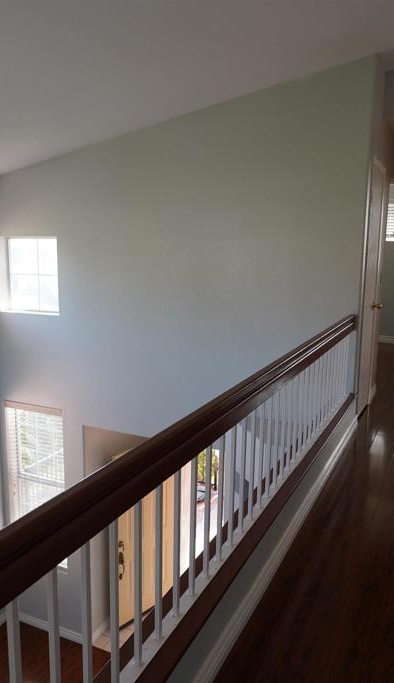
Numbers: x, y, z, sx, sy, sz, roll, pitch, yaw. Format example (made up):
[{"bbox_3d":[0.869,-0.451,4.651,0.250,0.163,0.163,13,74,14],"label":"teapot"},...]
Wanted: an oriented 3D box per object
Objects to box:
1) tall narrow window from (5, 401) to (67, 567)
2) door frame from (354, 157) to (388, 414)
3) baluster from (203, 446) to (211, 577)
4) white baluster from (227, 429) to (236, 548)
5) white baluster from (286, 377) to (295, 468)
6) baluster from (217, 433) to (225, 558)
[{"bbox_3d":[-1.703,1.531,6.146,0.760,1.790,0.110,5,11,24],"label":"tall narrow window"},{"bbox_3d":[1.471,-0.392,4.849,0.070,2.050,0.760,5,11,24],"label":"door frame"},{"bbox_3d":[0.038,0.584,1.987,0.016,0.505,0.016,5,11,24],"label":"baluster"},{"bbox_3d":[0.138,0.547,2.201,0.016,0.505,0.016,5,11,24],"label":"white baluster"},{"bbox_3d":[0.499,0.415,2.983,0.016,0.505,0.016,5,11,24],"label":"white baluster"},{"bbox_3d":[0.090,0.565,2.098,0.016,0.505,0.016,5,11,24],"label":"baluster"}]

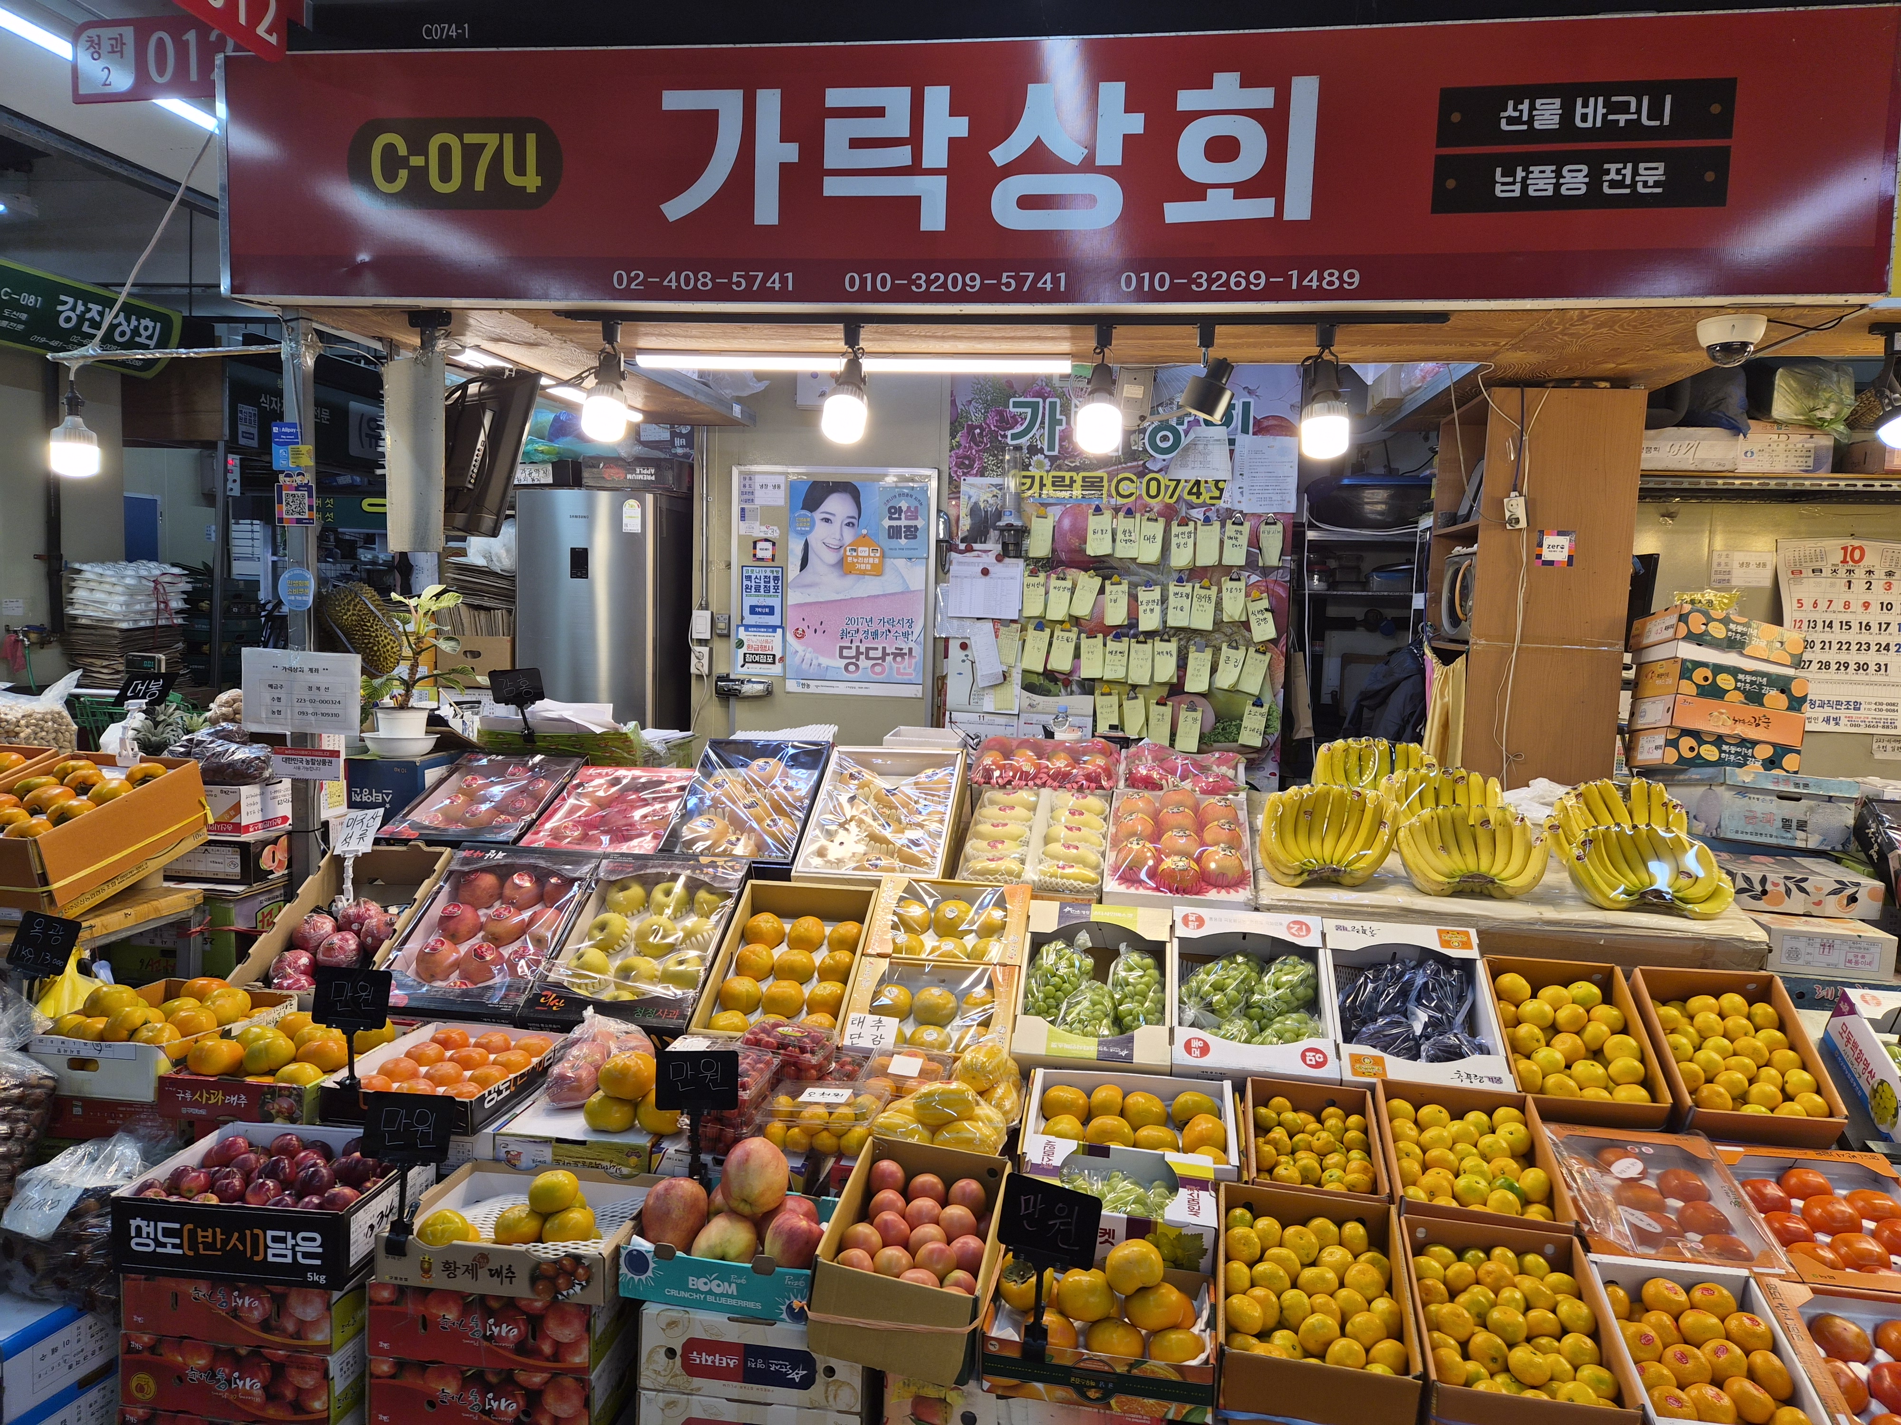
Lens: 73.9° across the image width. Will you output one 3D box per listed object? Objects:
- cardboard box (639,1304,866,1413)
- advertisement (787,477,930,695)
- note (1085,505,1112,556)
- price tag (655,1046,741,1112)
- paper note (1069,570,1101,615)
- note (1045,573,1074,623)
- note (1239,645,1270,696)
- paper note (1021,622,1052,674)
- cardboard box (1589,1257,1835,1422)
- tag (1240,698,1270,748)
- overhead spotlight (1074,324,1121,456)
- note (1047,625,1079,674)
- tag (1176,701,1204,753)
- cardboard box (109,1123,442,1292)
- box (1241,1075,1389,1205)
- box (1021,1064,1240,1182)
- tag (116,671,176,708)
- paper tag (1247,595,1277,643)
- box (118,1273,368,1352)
[{"bbox_3d":[-0.279,0.948,1.990,0.338,0.120,0.255,2,5,7],"label":"cardboard box"},{"bbox_3d":[-0.400,-0.523,5.371,0.598,0.903,0.008,3,6,8],"label":"advertisement"},{"bbox_3d":[0.598,-0.716,5.027,0.092,0.174,0.012,4,5,8],"label":"note"},{"bbox_3d":[-0.444,0.647,2.220,0.145,0.106,0.008,0,-2,2],"label":"price tag"},{"bbox_3d":[0.544,-0.467,5.056,0.086,0.172,0.012,17,7,6],"label":"paper note"},{"bbox_3d":[0.441,-0.463,5.070,0.089,0.180,0.012,8,6,7],"label":"note"},{"bbox_3d":[1.237,-0.170,5.138,0.095,0.185,0.012,15,7,6],"label":"note"},{"bbox_3d":[0.350,-0.258,5.100,0.088,0.182,0.012,11,6,7],"label":"paper note"},{"bbox_3d":[1.102,0.969,1.864,0.240,0.110,0.290,3,22,9],"label":"cardboard box"},{"bbox_3d":[1.243,0.045,5.158,0.088,0.187,0.012,10,7,7],"label":"tag"},{"bbox_3d":[0.314,-0.690,2.700,0.096,0.277,0.096,3,6,8],"label":"overhead spotlight"},{"bbox_3d":[0.465,-0.264,5.239,0.096,0.191,0.012,10,7,7],"label":"note"},{"bbox_3d":[0.984,0.066,5.197,0.089,0.197,0.012,8,7,7],"label":"tag"},{"bbox_3d":[-1.107,0.813,2.105,0.380,0.123,0.289,2,5,6],"label":"cardboard box"},{"bbox_3d":[0.611,0.765,2.142,0.210,0.120,0.286,3,17,11],"label":"box"},{"bbox_3d":[0.307,0.731,2.156,0.345,0.100,0.235,2,17,7],"label":"box"},{"bbox_3d":[-1.730,-0.049,2.719,0.115,0.083,0.006,0,-32,1],"label":"tag"},{"bbox_3d":[1.226,-0.370,4.969,0.086,0.176,0.012,-12,3,9],"label":"paper tag"},{"bbox_3d":[-1.141,0.931,2.165,0.370,0.128,0.280,2,6,6],"label":"box"}]

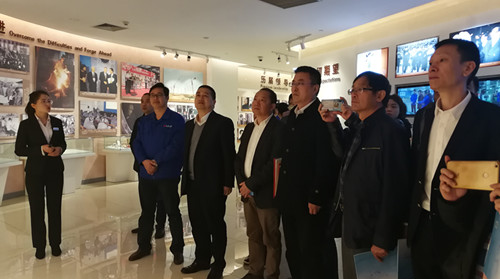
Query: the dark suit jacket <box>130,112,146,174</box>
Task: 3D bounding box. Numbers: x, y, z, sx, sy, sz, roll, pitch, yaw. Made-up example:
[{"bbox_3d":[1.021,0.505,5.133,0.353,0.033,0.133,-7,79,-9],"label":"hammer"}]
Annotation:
[{"bbox_3d":[-1.242,0.050,4.824,0.500,0.720,0.300,1,2,28],"label":"dark suit jacket"}]

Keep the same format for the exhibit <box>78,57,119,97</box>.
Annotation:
[{"bbox_3d":[-3.567,-1.465,9.229,0.060,0.900,0.980,1,2,35],"label":"exhibit"}]

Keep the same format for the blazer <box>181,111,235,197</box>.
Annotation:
[{"bbox_3d":[-0.381,0.132,3.506,0.510,0.770,0.310,1,2,37],"label":"blazer"}]

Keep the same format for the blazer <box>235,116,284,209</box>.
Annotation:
[{"bbox_3d":[0.081,0.177,3.197,0.310,0.720,0.460,-2,2,-42],"label":"blazer"}]

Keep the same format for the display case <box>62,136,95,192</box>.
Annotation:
[{"bbox_3d":[-3.800,0.530,7.810,0.620,1.080,1.400,1,2,27],"label":"display case"}]

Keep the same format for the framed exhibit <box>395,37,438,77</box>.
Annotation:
[{"bbox_3d":[2.950,-1.437,6.879,0.060,0.600,0.830,-1,2,-33],"label":"framed exhibit"}]

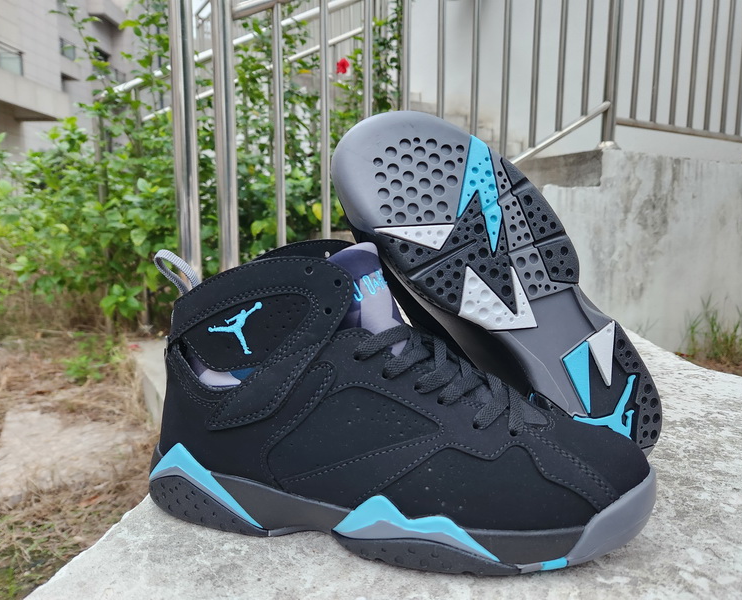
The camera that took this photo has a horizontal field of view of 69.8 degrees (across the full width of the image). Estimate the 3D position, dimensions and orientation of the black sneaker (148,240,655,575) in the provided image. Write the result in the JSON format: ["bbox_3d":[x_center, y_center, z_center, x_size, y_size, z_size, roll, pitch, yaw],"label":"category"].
[{"bbox_3d":[0.009,0.045,0.307,0.297,0.163,0.108,1,6,11],"label":"black sneaker"}]

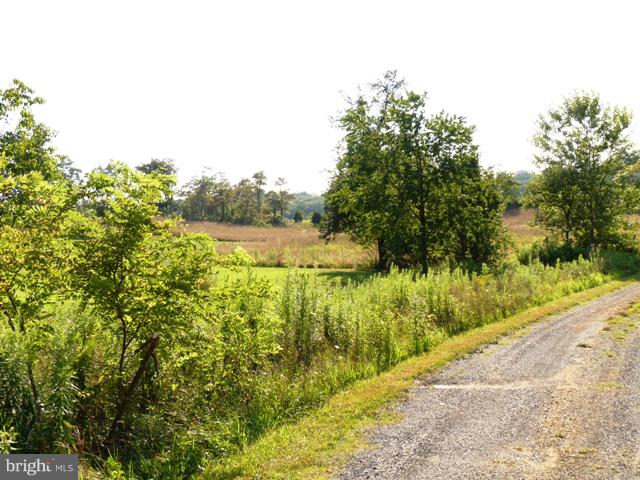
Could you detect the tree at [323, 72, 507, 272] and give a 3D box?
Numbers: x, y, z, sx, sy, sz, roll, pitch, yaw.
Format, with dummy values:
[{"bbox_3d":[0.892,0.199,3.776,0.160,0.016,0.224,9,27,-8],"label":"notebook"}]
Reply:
[{"bbox_3d":[3.580,-2.520,38.500,6.900,7.650,6.400,0,0,0],"label":"tree"}]

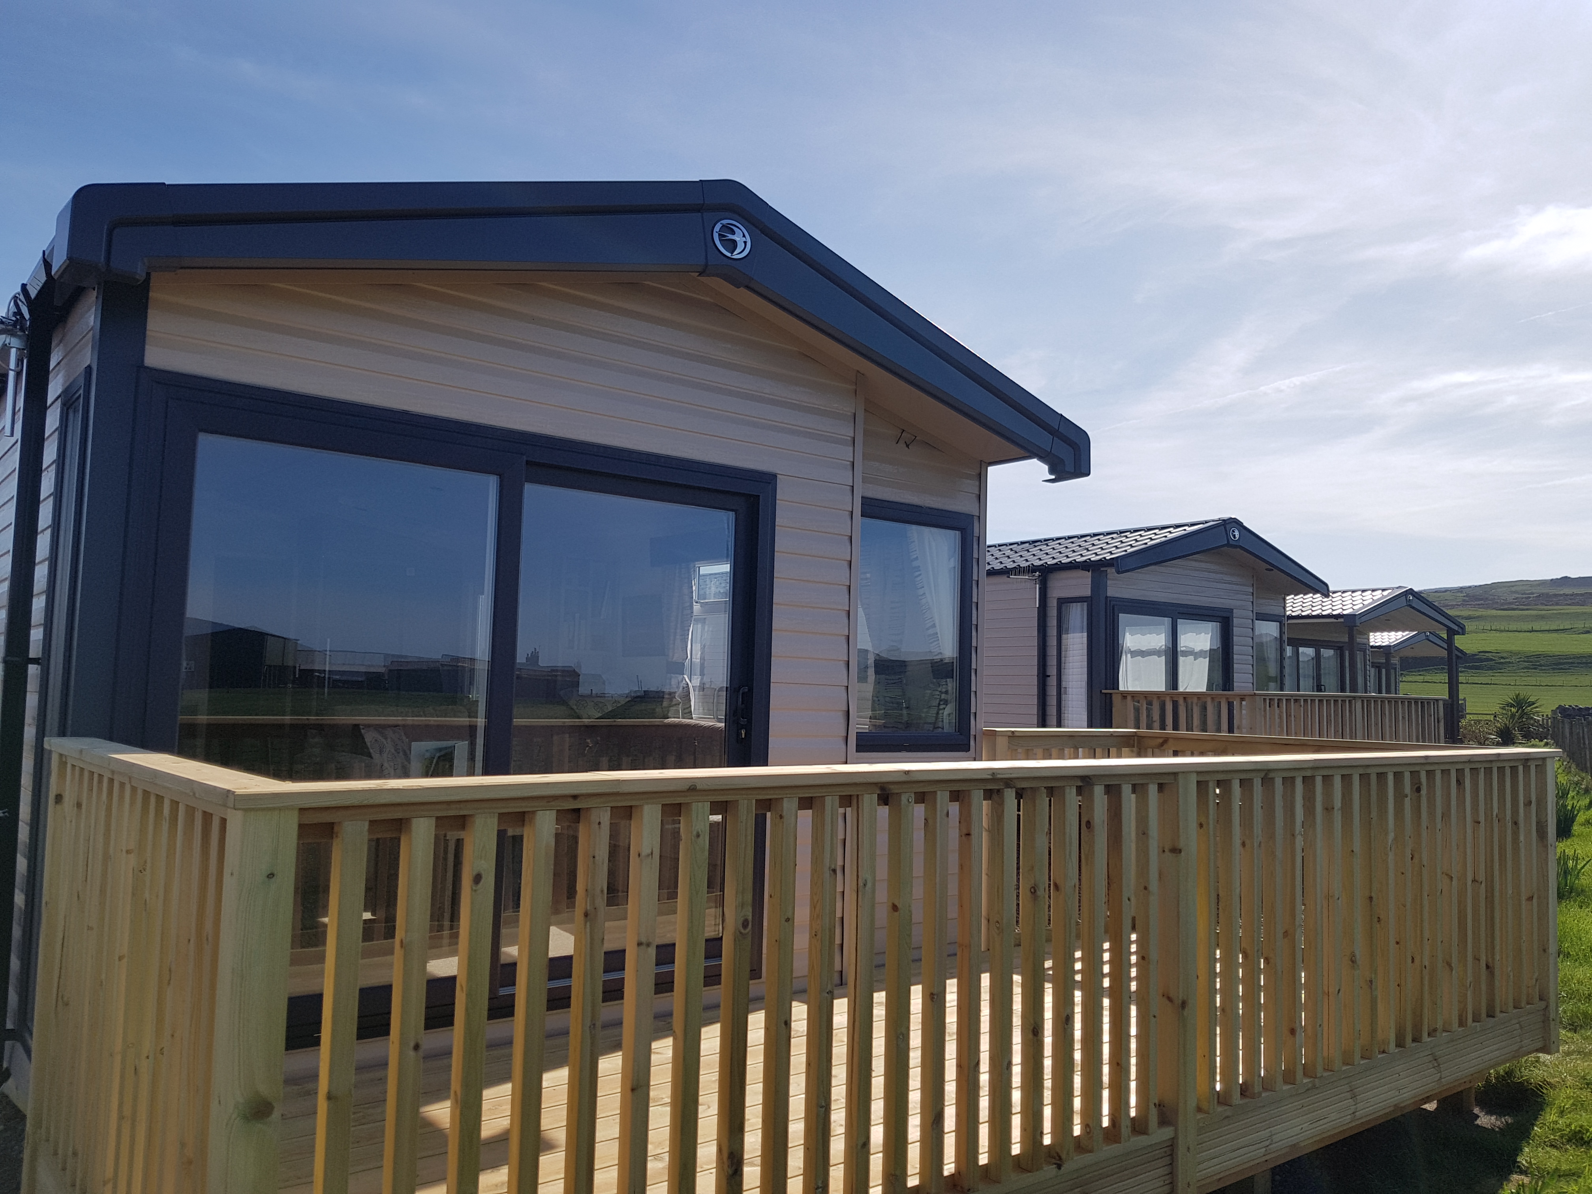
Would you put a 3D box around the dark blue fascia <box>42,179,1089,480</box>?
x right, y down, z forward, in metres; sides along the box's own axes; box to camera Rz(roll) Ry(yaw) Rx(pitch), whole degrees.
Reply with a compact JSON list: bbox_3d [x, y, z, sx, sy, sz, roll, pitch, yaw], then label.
[{"bbox_3d":[-0.344,-1.051,4.394,4.077,0.810,0.400,5,-5,-39],"label":"dark blue fascia"}]

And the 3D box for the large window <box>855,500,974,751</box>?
[{"bbox_3d":[0.522,0.137,5.395,0.792,1.116,0.081,5,-5,-39],"label":"large window"}]

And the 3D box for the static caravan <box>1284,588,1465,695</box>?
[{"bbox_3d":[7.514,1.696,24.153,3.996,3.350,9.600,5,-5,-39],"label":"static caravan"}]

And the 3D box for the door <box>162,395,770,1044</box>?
[{"bbox_3d":[-0.991,0.433,3.998,2.202,1.898,0.111,5,-5,-39],"label":"door"}]

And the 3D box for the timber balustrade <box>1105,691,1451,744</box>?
[{"bbox_3d":[4.965,1.524,12.191,3.922,1.040,1.684,5,-5,-39],"label":"timber balustrade"}]

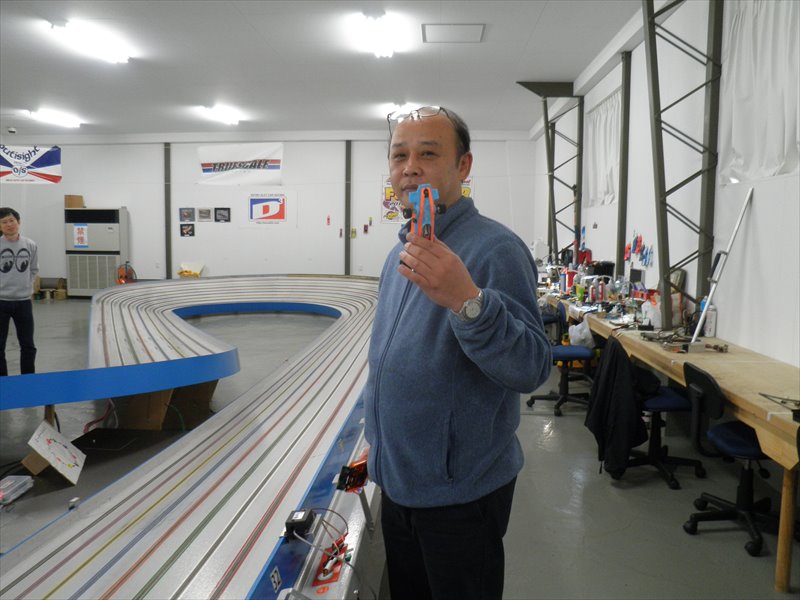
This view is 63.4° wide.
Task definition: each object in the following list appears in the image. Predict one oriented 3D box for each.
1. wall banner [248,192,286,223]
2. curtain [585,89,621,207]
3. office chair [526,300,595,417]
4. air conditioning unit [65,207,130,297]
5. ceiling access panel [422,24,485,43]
[{"bbox_3d":[-2.822,-1.954,13.836,0.800,0.660,0.020,1,6,3],"label":"wall banner"},{"bbox_3d":[2.495,-1.869,8.172,0.090,1.300,1.700,1,6,3],"label":"curtain"},{"bbox_3d":[1.316,0.466,5.257,0.580,0.840,0.560,0,6,-7],"label":"office chair"},{"bbox_3d":[-6.461,-1.006,13.812,1.170,1.880,0.460,1,6,3],"label":"air conditioning unit"},{"bbox_3d":[0.569,-2.850,6.924,0.650,0.030,0.630,1,6,3],"label":"ceiling access panel"}]

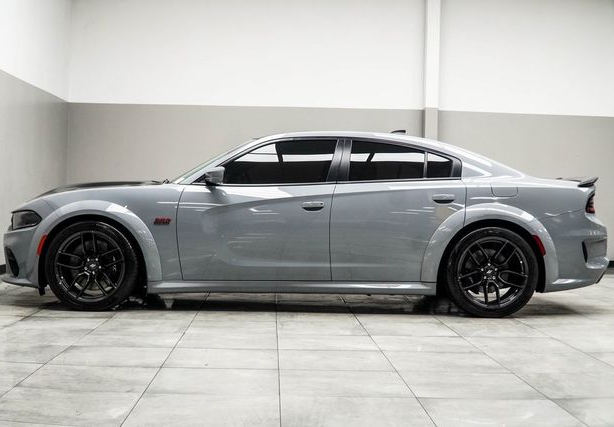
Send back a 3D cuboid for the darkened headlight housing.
[{"bbox_3d":[-2.248,0.053,5.709,0.367,0.157,0.410,1,1,-1],"label":"darkened headlight housing"}]

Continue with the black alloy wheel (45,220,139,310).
[{"bbox_3d":[-1.642,0.400,5.564,0.706,0.698,0.300,1,1,-1],"label":"black alloy wheel"}]

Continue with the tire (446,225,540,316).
[{"bbox_3d":[1.414,0.449,5.631,0.706,0.698,0.300,1,1,-1],"label":"tire"}]

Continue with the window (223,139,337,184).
[{"bbox_3d":[-0.210,-0.417,5.655,0.905,0.377,0.180,1,1,-1],"label":"window"}]

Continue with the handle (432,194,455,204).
[{"bbox_3d":[1.057,-0.109,5.513,0.187,0.077,0.060,1,1,-1],"label":"handle"}]

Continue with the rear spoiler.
[{"bbox_3d":[2.221,-0.271,6.456,0.361,0.111,1.440,1,1,-1],"label":"rear spoiler"}]

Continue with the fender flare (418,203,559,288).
[{"bbox_3d":[1.408,0.239,5.547,1.077,0.649,0.200,1,1,-1],"label":"fender flare"}]

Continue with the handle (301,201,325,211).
[{"bbox_3d":[0.050,-0.062,5.497,0.185,0.077,0.060,1,1,-1],"label":"handle"}]

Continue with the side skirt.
[{"bbox_3d":[-0.115,0.570,5.505,2.214,0.108,0.130,1,1,-1],"label":"side skirt"}]

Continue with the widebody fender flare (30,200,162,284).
[{"bbox_3d":[-1.636,0.220,5.491,1.047,0.641,0.220,1,1,-1],"label":"widebody fender flare"}]

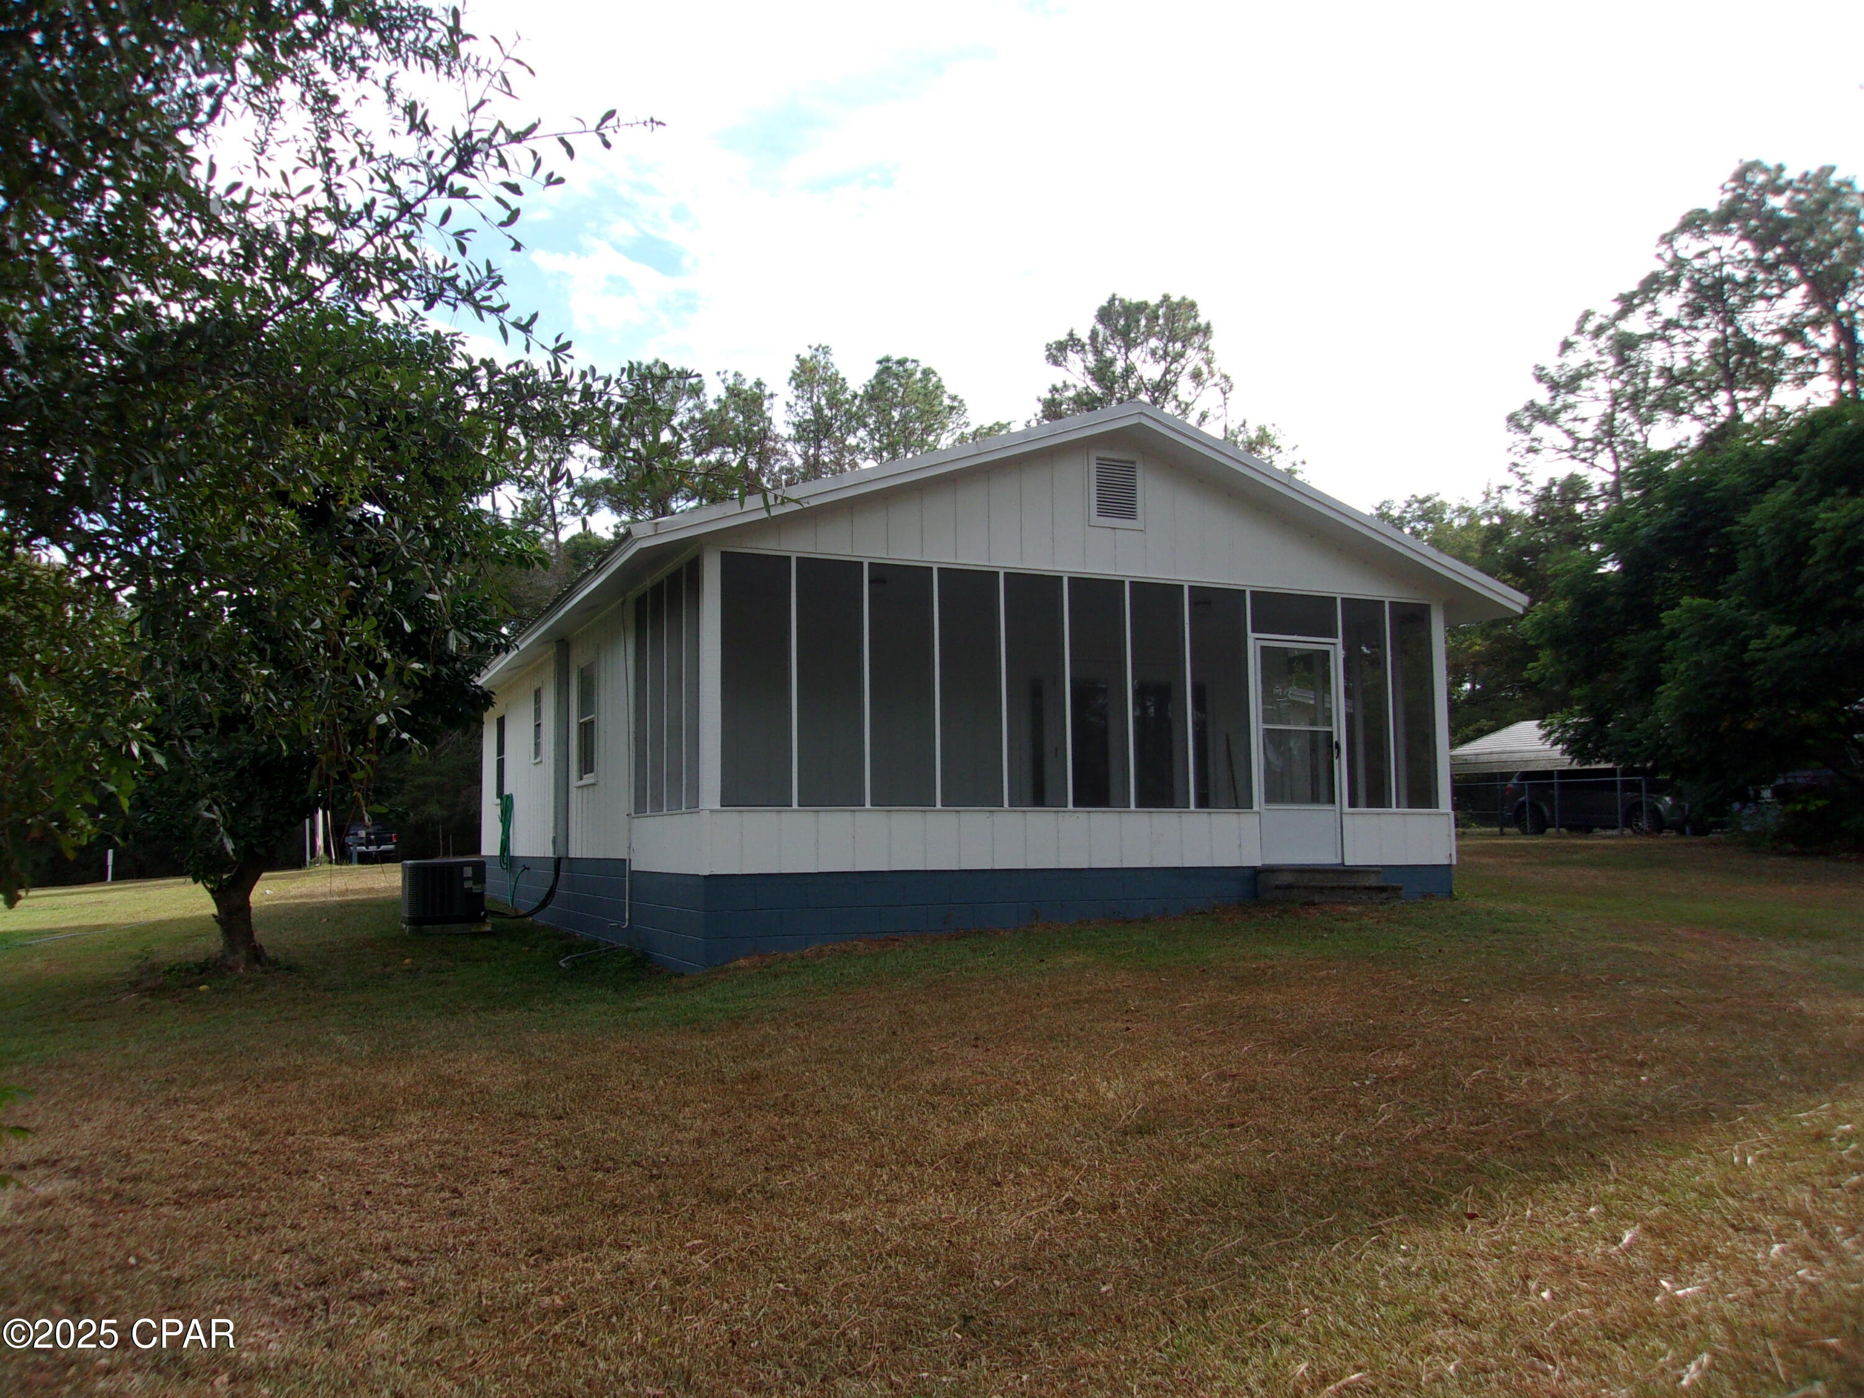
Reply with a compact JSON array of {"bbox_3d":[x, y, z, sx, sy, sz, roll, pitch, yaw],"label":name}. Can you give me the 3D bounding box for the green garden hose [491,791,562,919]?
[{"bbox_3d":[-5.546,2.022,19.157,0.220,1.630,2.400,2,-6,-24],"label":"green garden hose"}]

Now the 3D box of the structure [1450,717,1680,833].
[{"bbox_3d":[17.200,1.836,35.900,6.000,3.050,6.400,3,-7,-34],"label":"structure"}]

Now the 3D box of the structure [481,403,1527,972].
[{"bbox_3d":[-1.050,0.455,18.383,8.400,4.650,13.850,2,-6,-24],"label":"structure"}]

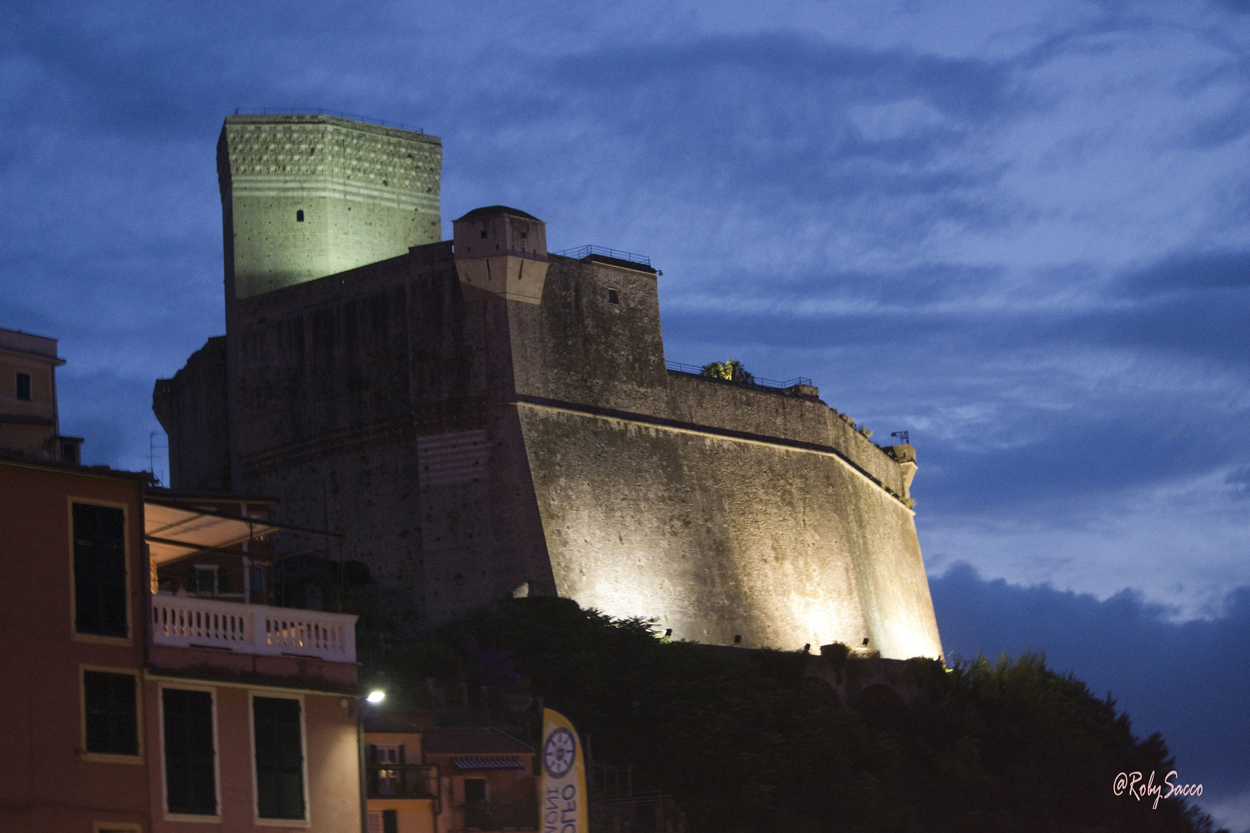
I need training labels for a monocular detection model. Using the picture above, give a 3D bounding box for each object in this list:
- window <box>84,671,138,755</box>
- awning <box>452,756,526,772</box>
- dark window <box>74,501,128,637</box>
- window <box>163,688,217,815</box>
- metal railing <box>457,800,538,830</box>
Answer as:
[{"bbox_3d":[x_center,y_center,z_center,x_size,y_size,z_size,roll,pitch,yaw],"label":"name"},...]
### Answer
[{"bbox_3d":[-9.136,5.271,50.473,1.045,1.456,0.130,9,-20,-41],"label":"window"},{"bbox_3d":[-5.614,14.267,117.299,2.730,0.720,1.350,0,-16,-17],"label":"awning"},{"bbox_3d":[-9.439,2.769,51.051,1.052,2.379,0.130,9,-20,-41],"label":"dark window"},{"bbox_3d":[-7.879,6.062,51.363,1.032,2.254,0.130,9,-20,-41],"label":"window"},{"bbox_3d":[-5.190,16.434,116.877,3.088,1.216,1.000,0,-16,-17],"label":"metal railing"}]

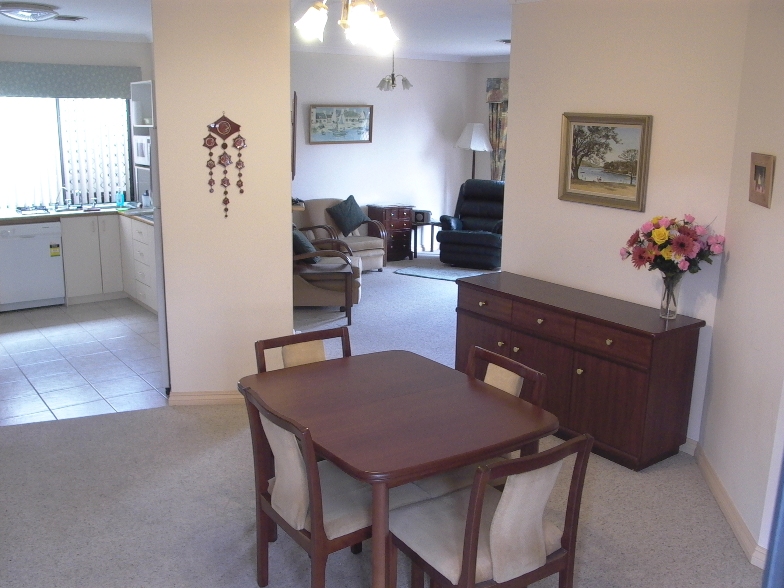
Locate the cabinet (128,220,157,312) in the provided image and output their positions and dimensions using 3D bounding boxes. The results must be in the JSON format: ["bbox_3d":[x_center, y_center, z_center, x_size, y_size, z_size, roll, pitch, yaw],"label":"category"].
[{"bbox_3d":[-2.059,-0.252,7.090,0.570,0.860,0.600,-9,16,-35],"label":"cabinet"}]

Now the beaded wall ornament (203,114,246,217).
[{"bbox_3d":[-0.996,-0.764,4.454,0.262,0.615,0.025,0,13,-6],"label":"beaded wall ornament"}]

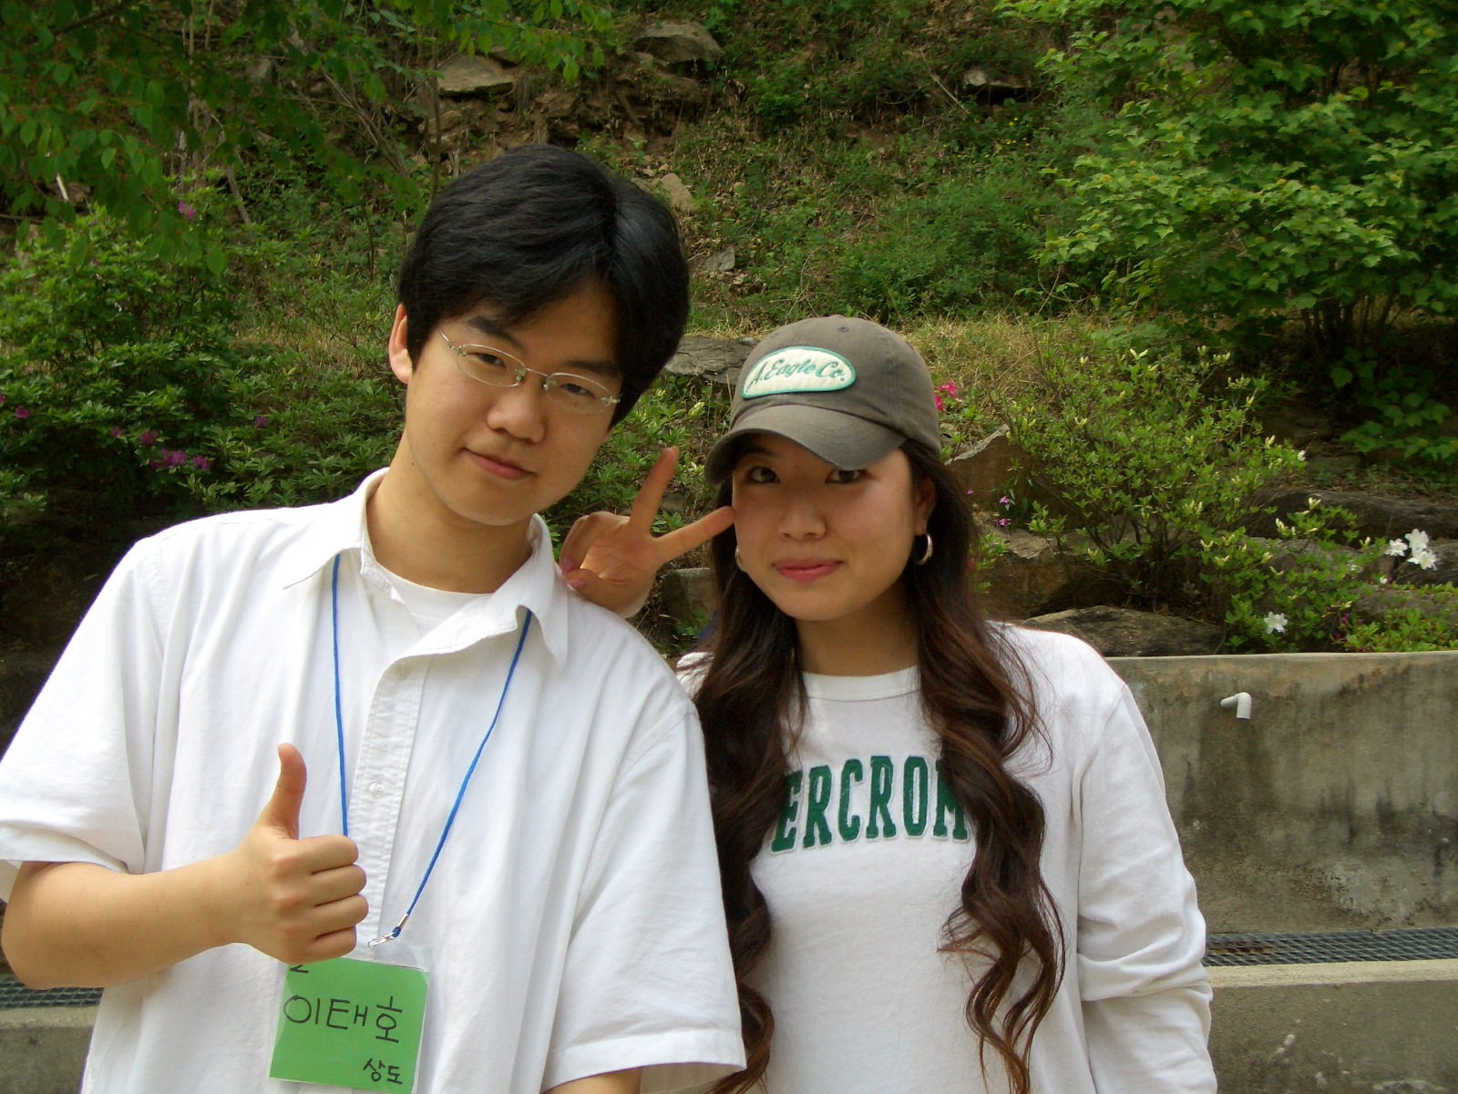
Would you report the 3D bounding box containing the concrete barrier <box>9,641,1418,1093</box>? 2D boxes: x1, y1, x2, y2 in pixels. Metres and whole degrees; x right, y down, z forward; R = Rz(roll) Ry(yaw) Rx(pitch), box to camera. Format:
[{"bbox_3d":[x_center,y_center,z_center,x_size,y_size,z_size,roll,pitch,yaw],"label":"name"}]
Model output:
[{"bbox_3d":[0.049,0.843,6.408,4.200,1.084,0.952,-1,0,-5],"label":"concrete barrier"}]

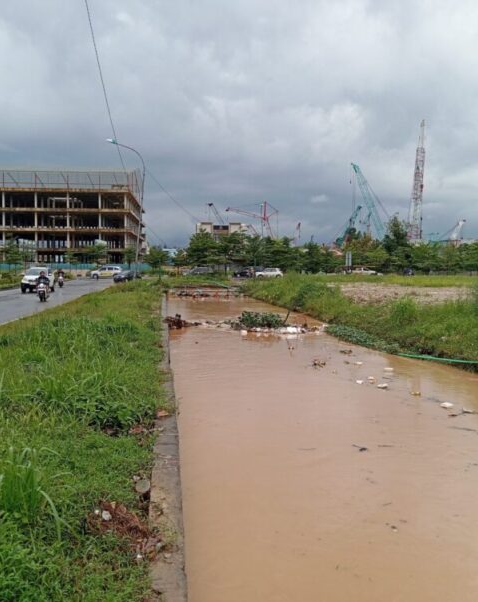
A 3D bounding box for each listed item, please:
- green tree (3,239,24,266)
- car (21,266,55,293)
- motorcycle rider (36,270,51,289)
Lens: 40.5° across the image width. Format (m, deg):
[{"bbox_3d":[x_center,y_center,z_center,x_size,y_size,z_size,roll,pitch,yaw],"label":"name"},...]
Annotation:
[{"bbox_3d":[-33.065,-6.452,95.000,3.100,5.400,3.100,0,3,0],"label":"green tree"},{"bbox_3d":[-14.477,-1.532,47.000,1.860,1.840,4.750,0,3,-11],"label":"car"},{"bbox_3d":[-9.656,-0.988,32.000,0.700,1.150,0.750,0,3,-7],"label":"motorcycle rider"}]

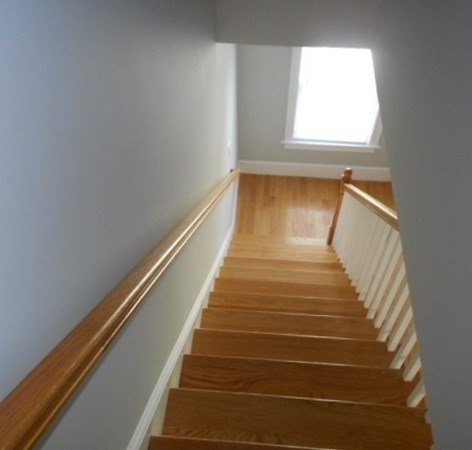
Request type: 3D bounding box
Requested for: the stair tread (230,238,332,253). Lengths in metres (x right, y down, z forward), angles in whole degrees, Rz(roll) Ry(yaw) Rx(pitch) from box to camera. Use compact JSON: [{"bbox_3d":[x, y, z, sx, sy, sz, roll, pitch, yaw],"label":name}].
[{"bbox_3d":[0.435,0.297,4.379,0.985,0.030,0.262,3,50,4],"label":"stair tread"}]

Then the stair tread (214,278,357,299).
[{"bbox_3d":[0.338,0.515,3.163,0.985,0.030,0.262,3,50,4],"label":"stair tread"}]

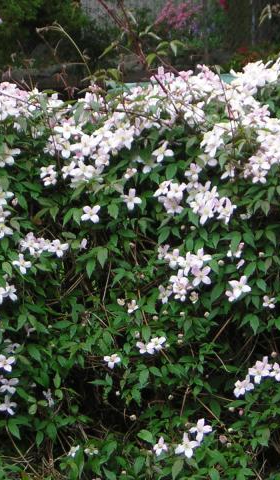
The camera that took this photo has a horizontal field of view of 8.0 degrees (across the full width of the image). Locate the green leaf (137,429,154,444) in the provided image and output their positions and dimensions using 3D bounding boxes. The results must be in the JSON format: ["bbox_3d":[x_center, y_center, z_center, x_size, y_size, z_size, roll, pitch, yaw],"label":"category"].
[{"bbox_3d":[0.015,0.531,5.400,0.048,0.042,0.022,1,-30,7],"label":"green leaf"}]

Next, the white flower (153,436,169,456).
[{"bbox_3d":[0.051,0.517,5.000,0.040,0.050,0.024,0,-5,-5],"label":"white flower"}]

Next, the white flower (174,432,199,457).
[{"bbox_3d":[0.122,0.540,5.250,0.062,0.067,0.028,0,-18,0],"label":"white flower"}]

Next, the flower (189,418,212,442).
[{"bbox_3d":[0.145,0.458,4.800,0.058,0.058,0.027,1,-21,7],"label":"flower"}]

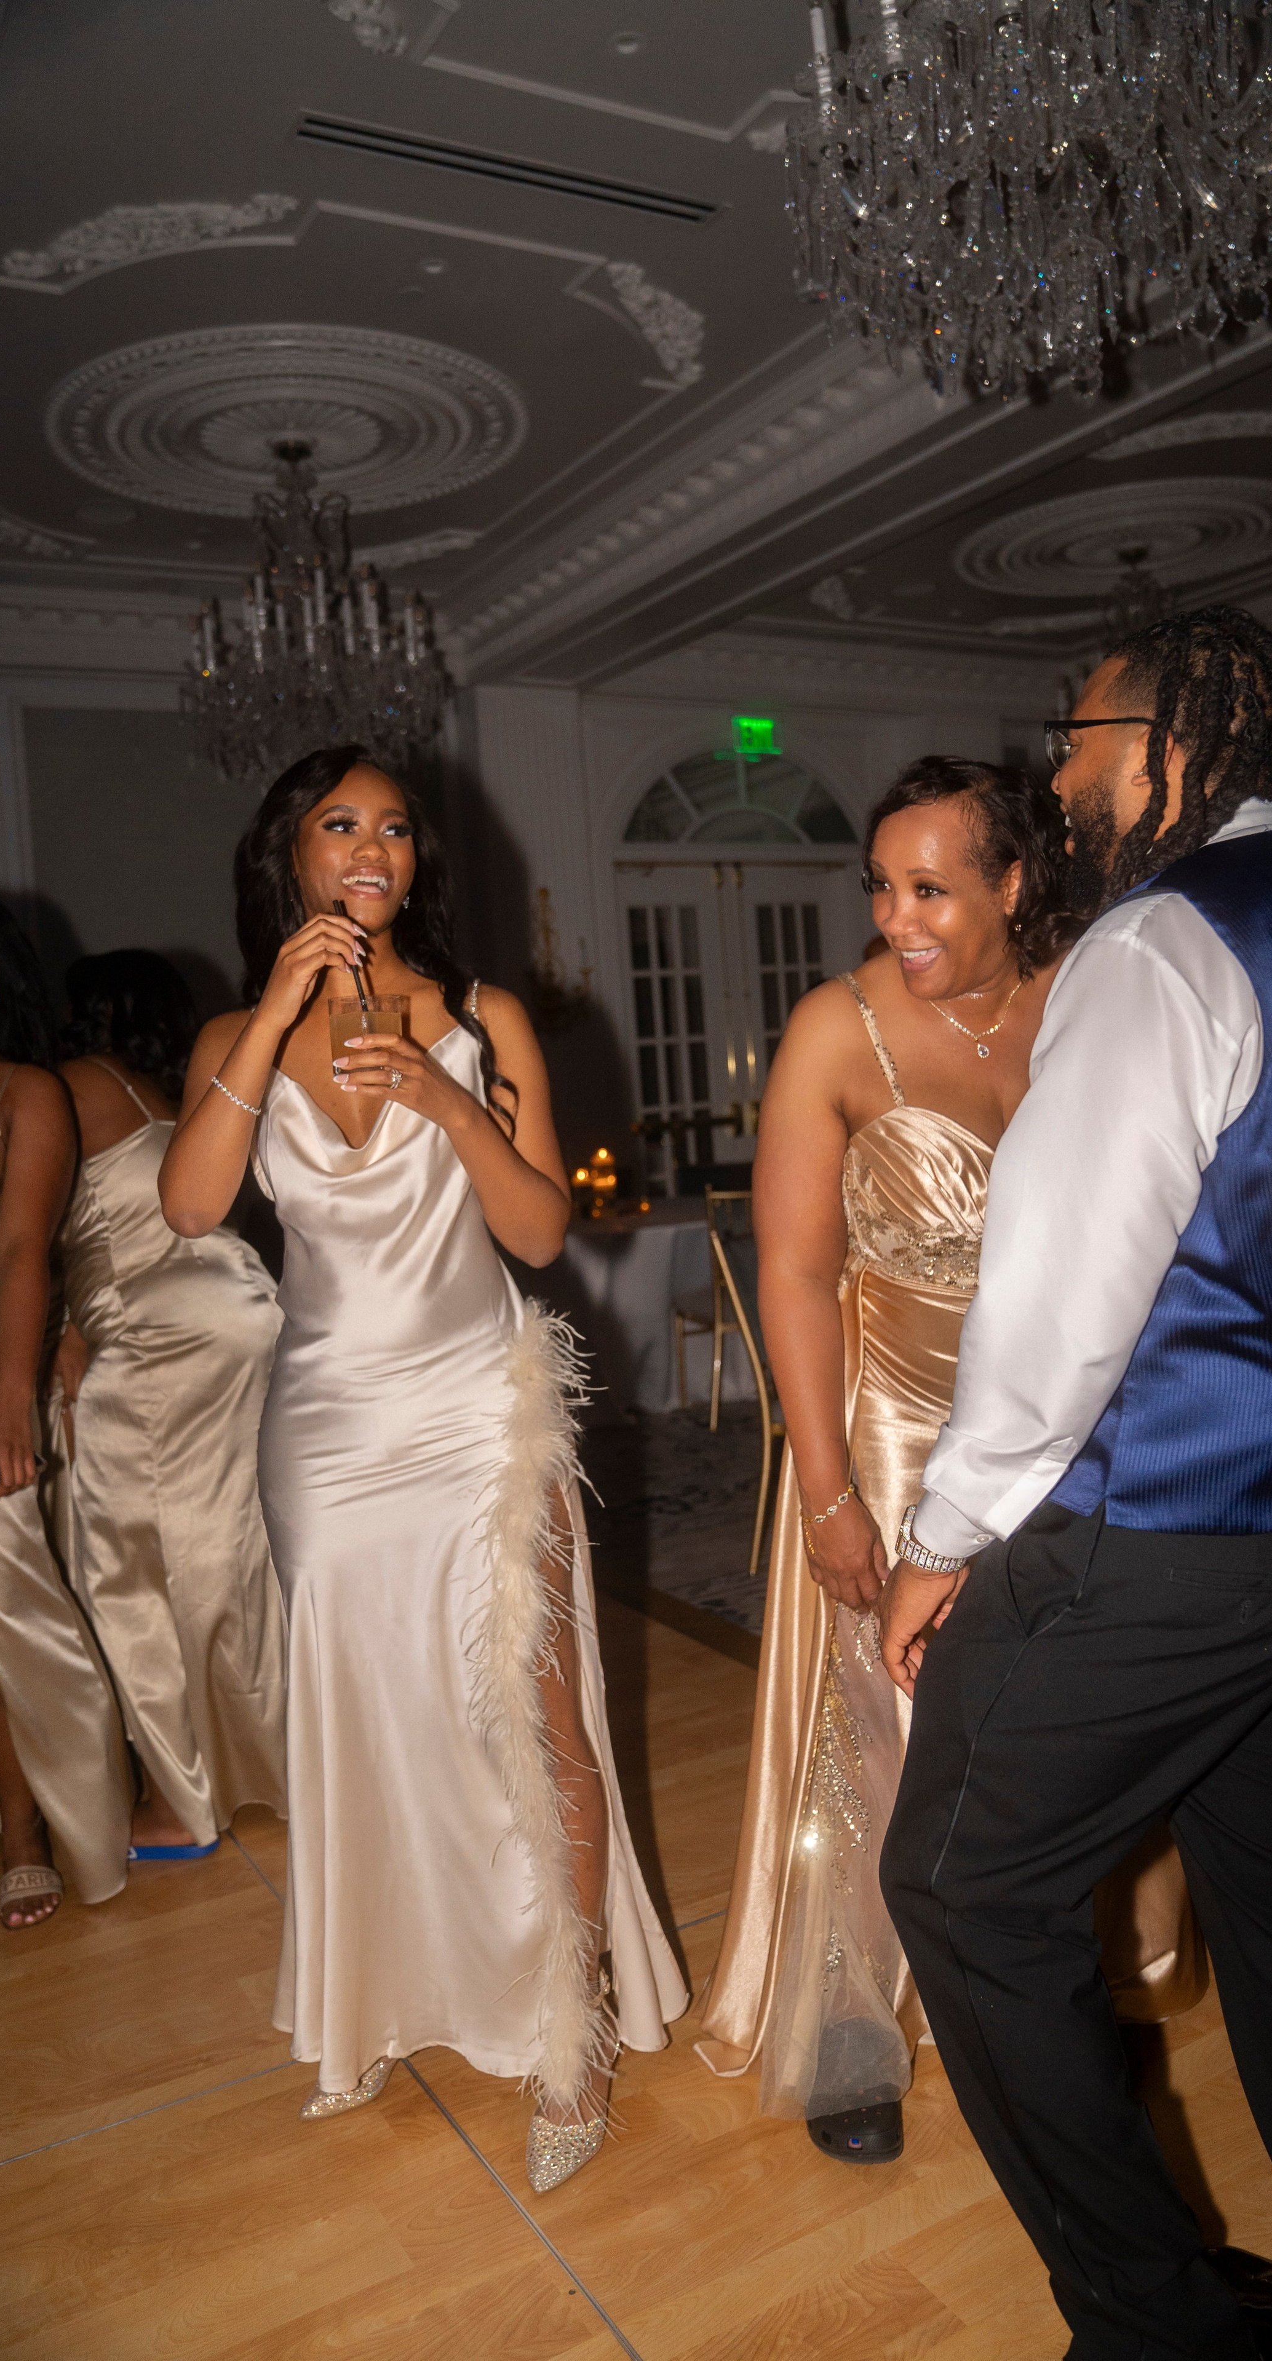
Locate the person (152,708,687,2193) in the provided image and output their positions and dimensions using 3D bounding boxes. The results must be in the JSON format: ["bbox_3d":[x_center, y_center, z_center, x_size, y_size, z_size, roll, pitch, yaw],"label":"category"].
[{"bbox_3d":[-0.301,0.349,2.163,0.600,1.820,0.460,-4,5,2],"label":"person"}]

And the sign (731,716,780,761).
[{"bbox_3d":[0.739,-2.738,10.097,0.310,0.210,0.060,-7,5,-29],"label":"sign"}]

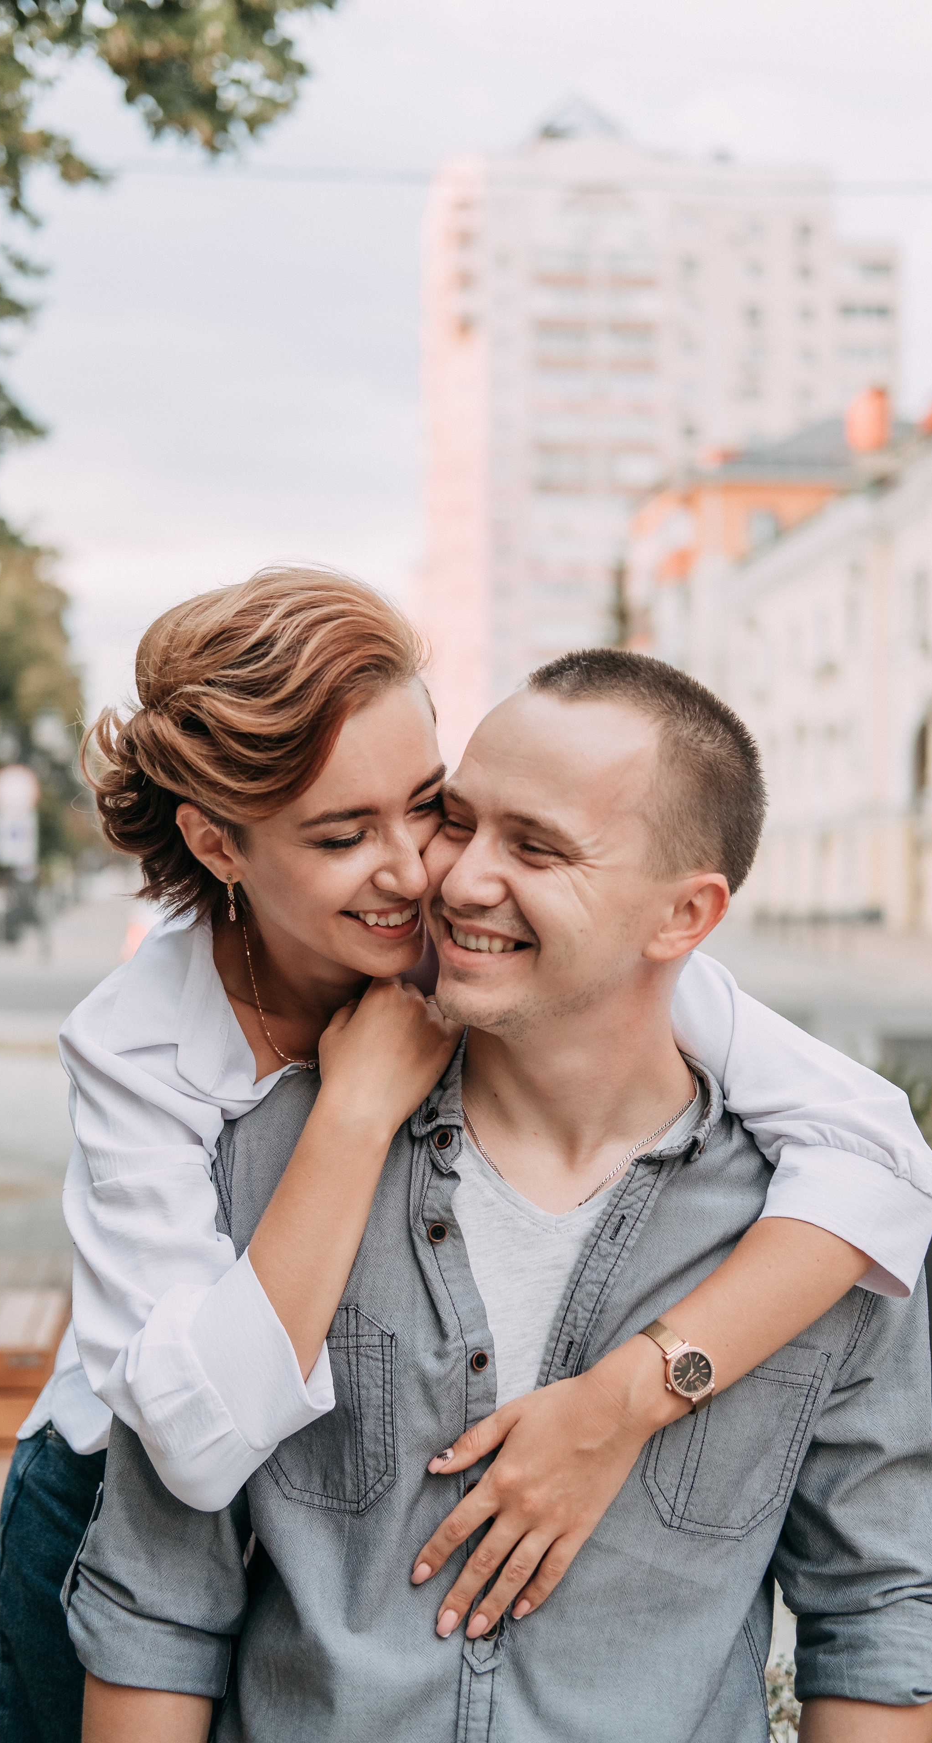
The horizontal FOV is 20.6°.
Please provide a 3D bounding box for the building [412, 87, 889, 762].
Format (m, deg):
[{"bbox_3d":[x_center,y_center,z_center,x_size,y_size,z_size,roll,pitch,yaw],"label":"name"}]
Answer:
[{"bbox_3d":[14.000,-27.800,194.000,30.000,61.000,24.000,0,0,-10],"label":"building"}]

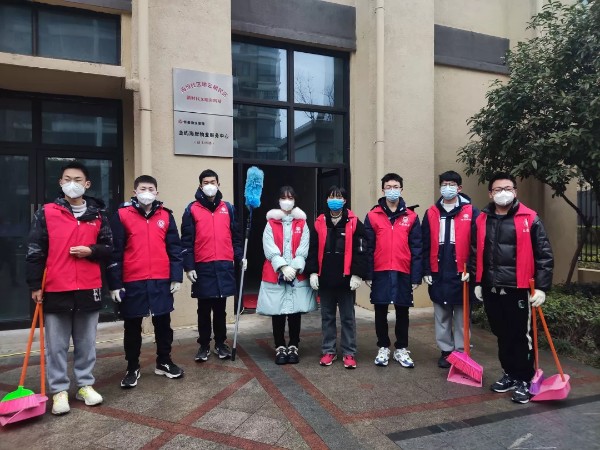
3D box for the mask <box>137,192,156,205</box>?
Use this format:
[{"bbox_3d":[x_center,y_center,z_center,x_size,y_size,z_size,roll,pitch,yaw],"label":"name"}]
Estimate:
[{"bbox_3d":[-1.262,-0.215,3.580,0.145,0.110,0.090,-1,2,-18],"label":"mask"}]

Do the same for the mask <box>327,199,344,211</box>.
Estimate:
[{"bbox_3d":[0.330,-0.185,3.980,0.150,0.110,0.080,0,1,4],"label":"mask"}]

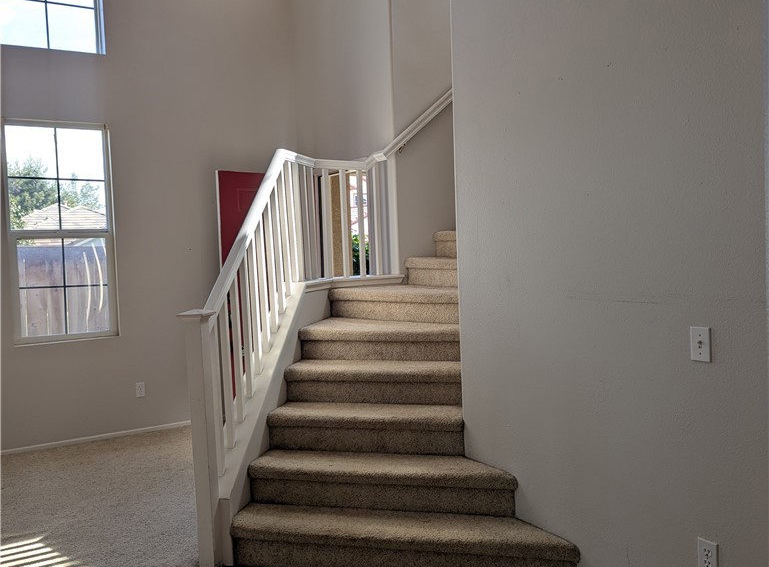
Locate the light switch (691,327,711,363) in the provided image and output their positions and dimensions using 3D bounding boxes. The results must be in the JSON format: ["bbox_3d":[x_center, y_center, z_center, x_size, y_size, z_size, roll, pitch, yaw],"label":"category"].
[{"bbox_3d":[1.065,0.206,2.389,0.014,0.115,0.071,-4,4,-33],"label":"light switch"}]

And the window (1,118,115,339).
[{"bbox_3d":[-2.456,-0.387,5.421,0.725,1.659,0.100,-4,4,-30],"label":"window"}]

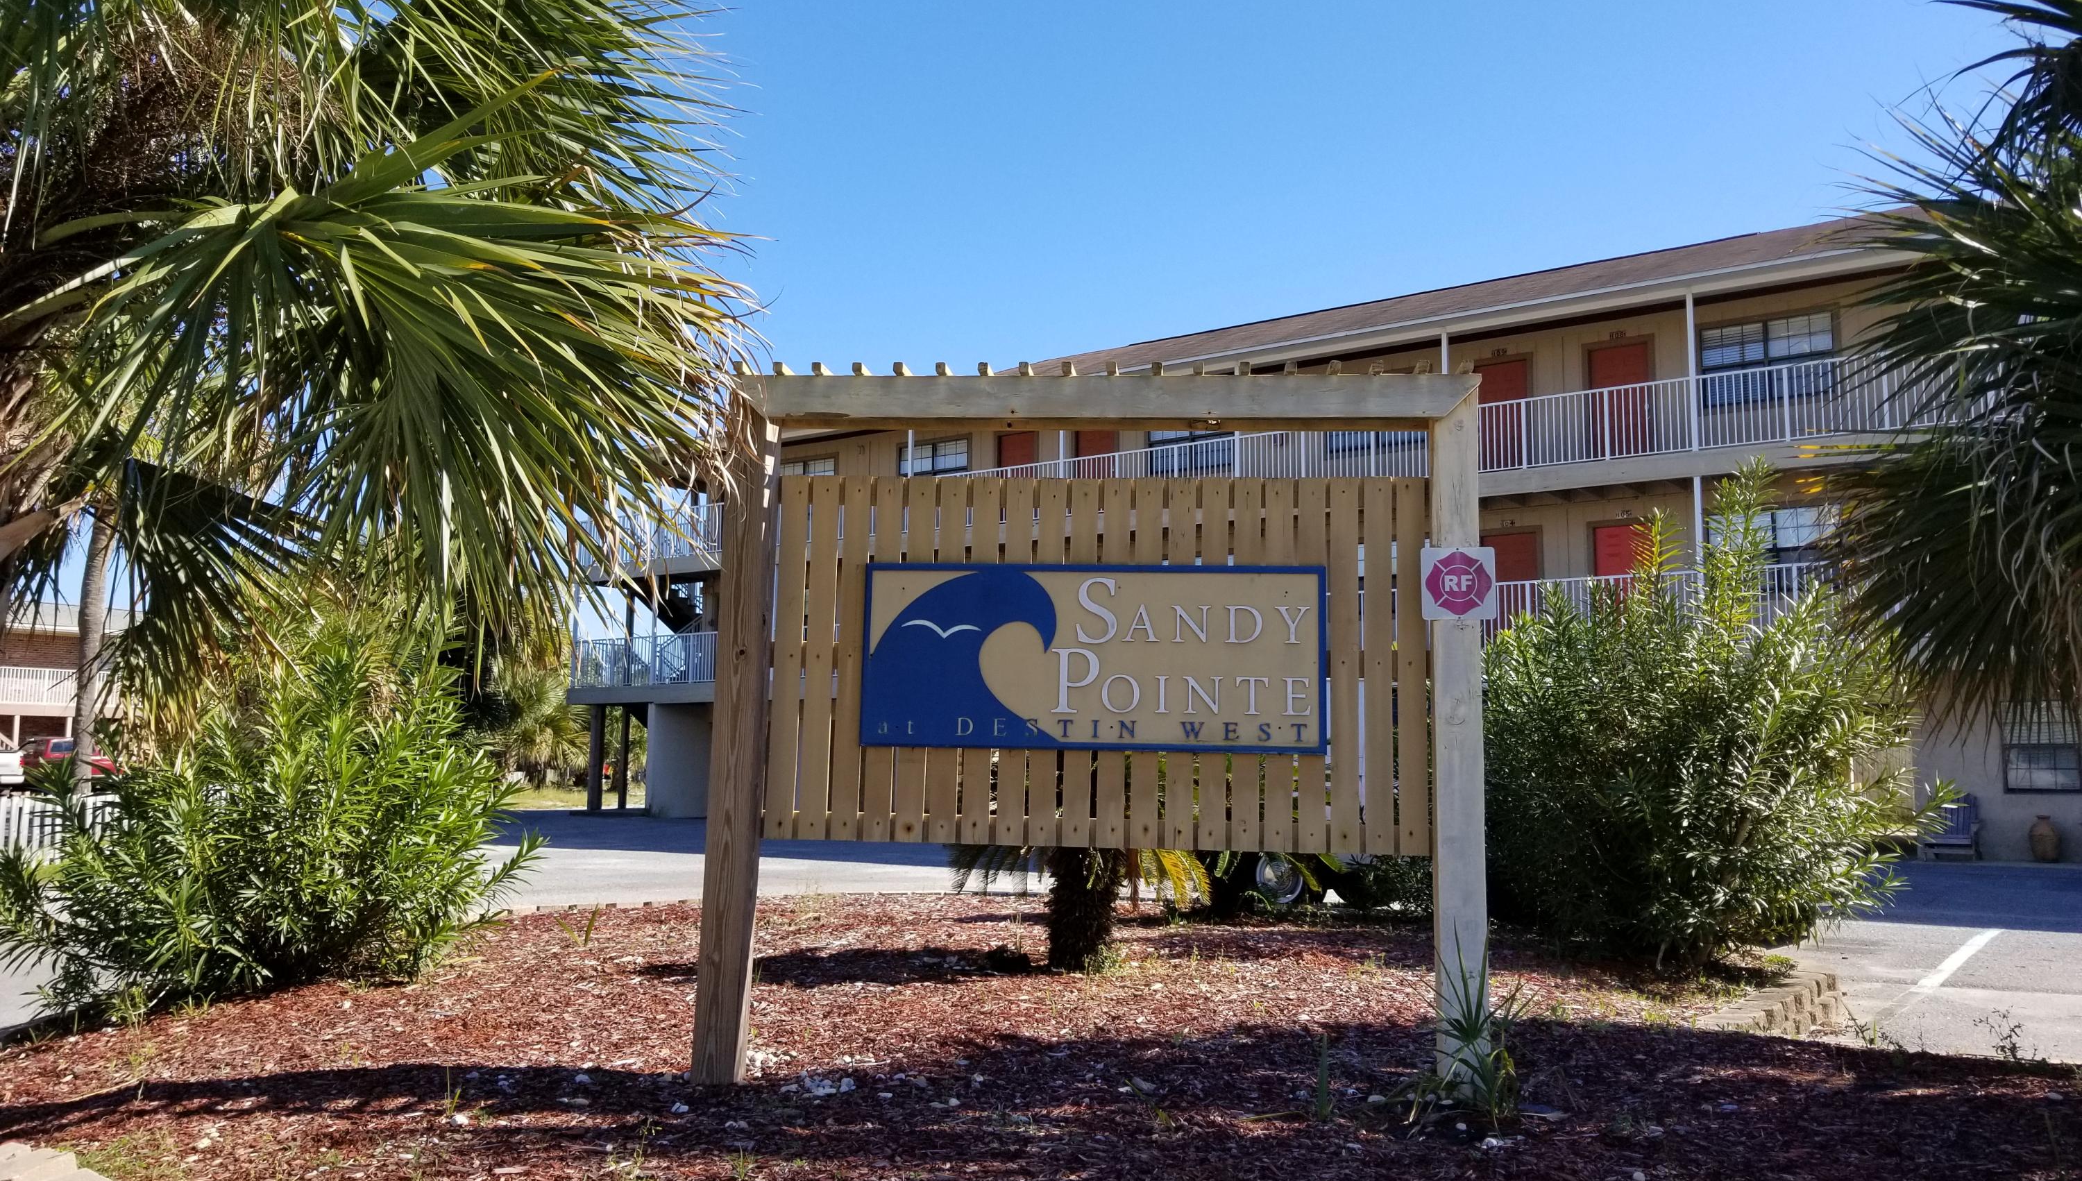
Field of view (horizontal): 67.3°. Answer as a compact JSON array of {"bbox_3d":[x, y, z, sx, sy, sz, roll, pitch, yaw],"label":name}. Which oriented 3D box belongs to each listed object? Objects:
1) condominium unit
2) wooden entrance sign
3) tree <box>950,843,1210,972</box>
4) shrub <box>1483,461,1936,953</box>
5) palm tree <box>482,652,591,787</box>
[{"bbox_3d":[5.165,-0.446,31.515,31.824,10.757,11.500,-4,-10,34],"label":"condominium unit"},{"bbox_3d":[0.173,0.422,5.205,2.524,2.355,0.240,1,-8,5],"label":"wooden entrance sign"},{"bbox_3d":[0.219,1.256,8.577,1.450,1.600,1.450,1,-8,0],"label":"tree"},{"bbox_3d":[3.920,0.782,9.603,2.750,2.950,2.500,1,-8,0],"label":"shrub"},{"bbox_3d":[-13.767,3.504,42.902,3.100,3.800,3.100,1,-8,0],"label":"palm tree"}]

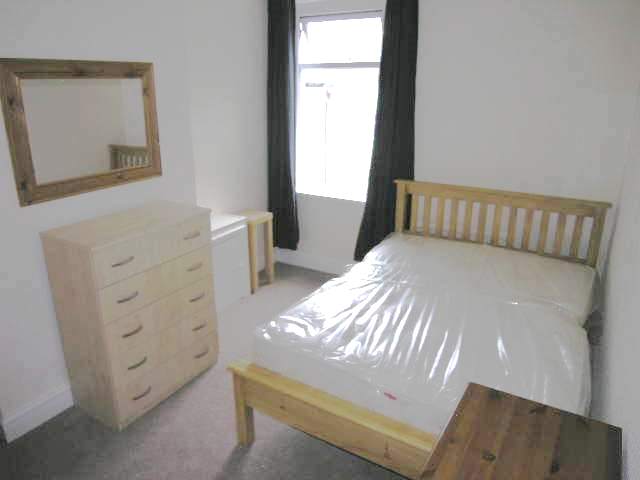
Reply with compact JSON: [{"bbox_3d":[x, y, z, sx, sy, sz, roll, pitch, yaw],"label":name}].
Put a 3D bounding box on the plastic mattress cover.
[{"bbox_3d":[0.722,0.409,2.484,1.370,0.200,1.880,11,21,28],"label":"plastic mattress cover"}]

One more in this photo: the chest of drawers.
[{"bbox_3d":[-0.980,0.361,2.442,0.411,0.953,0.716,11,21,28],"label":"chest of drawers"}]

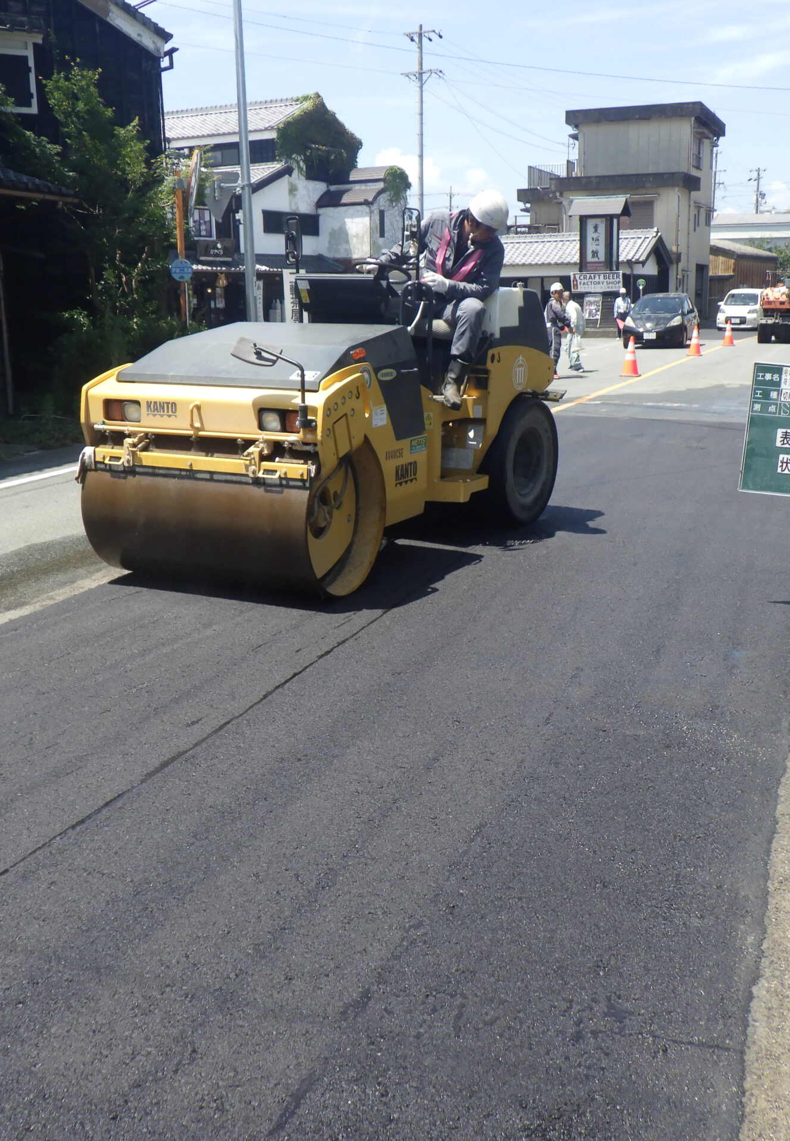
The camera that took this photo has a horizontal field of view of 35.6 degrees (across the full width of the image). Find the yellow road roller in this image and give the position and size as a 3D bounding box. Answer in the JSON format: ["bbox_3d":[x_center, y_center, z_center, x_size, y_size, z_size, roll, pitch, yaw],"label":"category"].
[{"bbox_3d":[-0.249,-1.089,7.205,1.410,1.870,3.100,6,14,28],"label":"yellow road roller"}]

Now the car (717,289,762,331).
[{"bbox_3d":[14.541,-10.814,50.953,1.670,1.660,3.900,4,13,21],"label":"car"}]

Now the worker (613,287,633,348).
[{"bbox_3d":[7.425,-8.321,39.898,0.520,1.700,0.380,3,13,14],"label":"worker"}]

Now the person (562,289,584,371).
[{"bbox_3d":[3.471,-4.679,23.915,0.450,1.580,0.470,-8,14,-29],"label":"person"}]

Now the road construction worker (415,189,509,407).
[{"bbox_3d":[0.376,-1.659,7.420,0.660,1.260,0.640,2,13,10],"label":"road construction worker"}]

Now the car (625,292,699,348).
[{"bbox_3d":[7.822,-7.258,35.495,1.700,1.525,3.900,4,13,20],"label":"car"}]

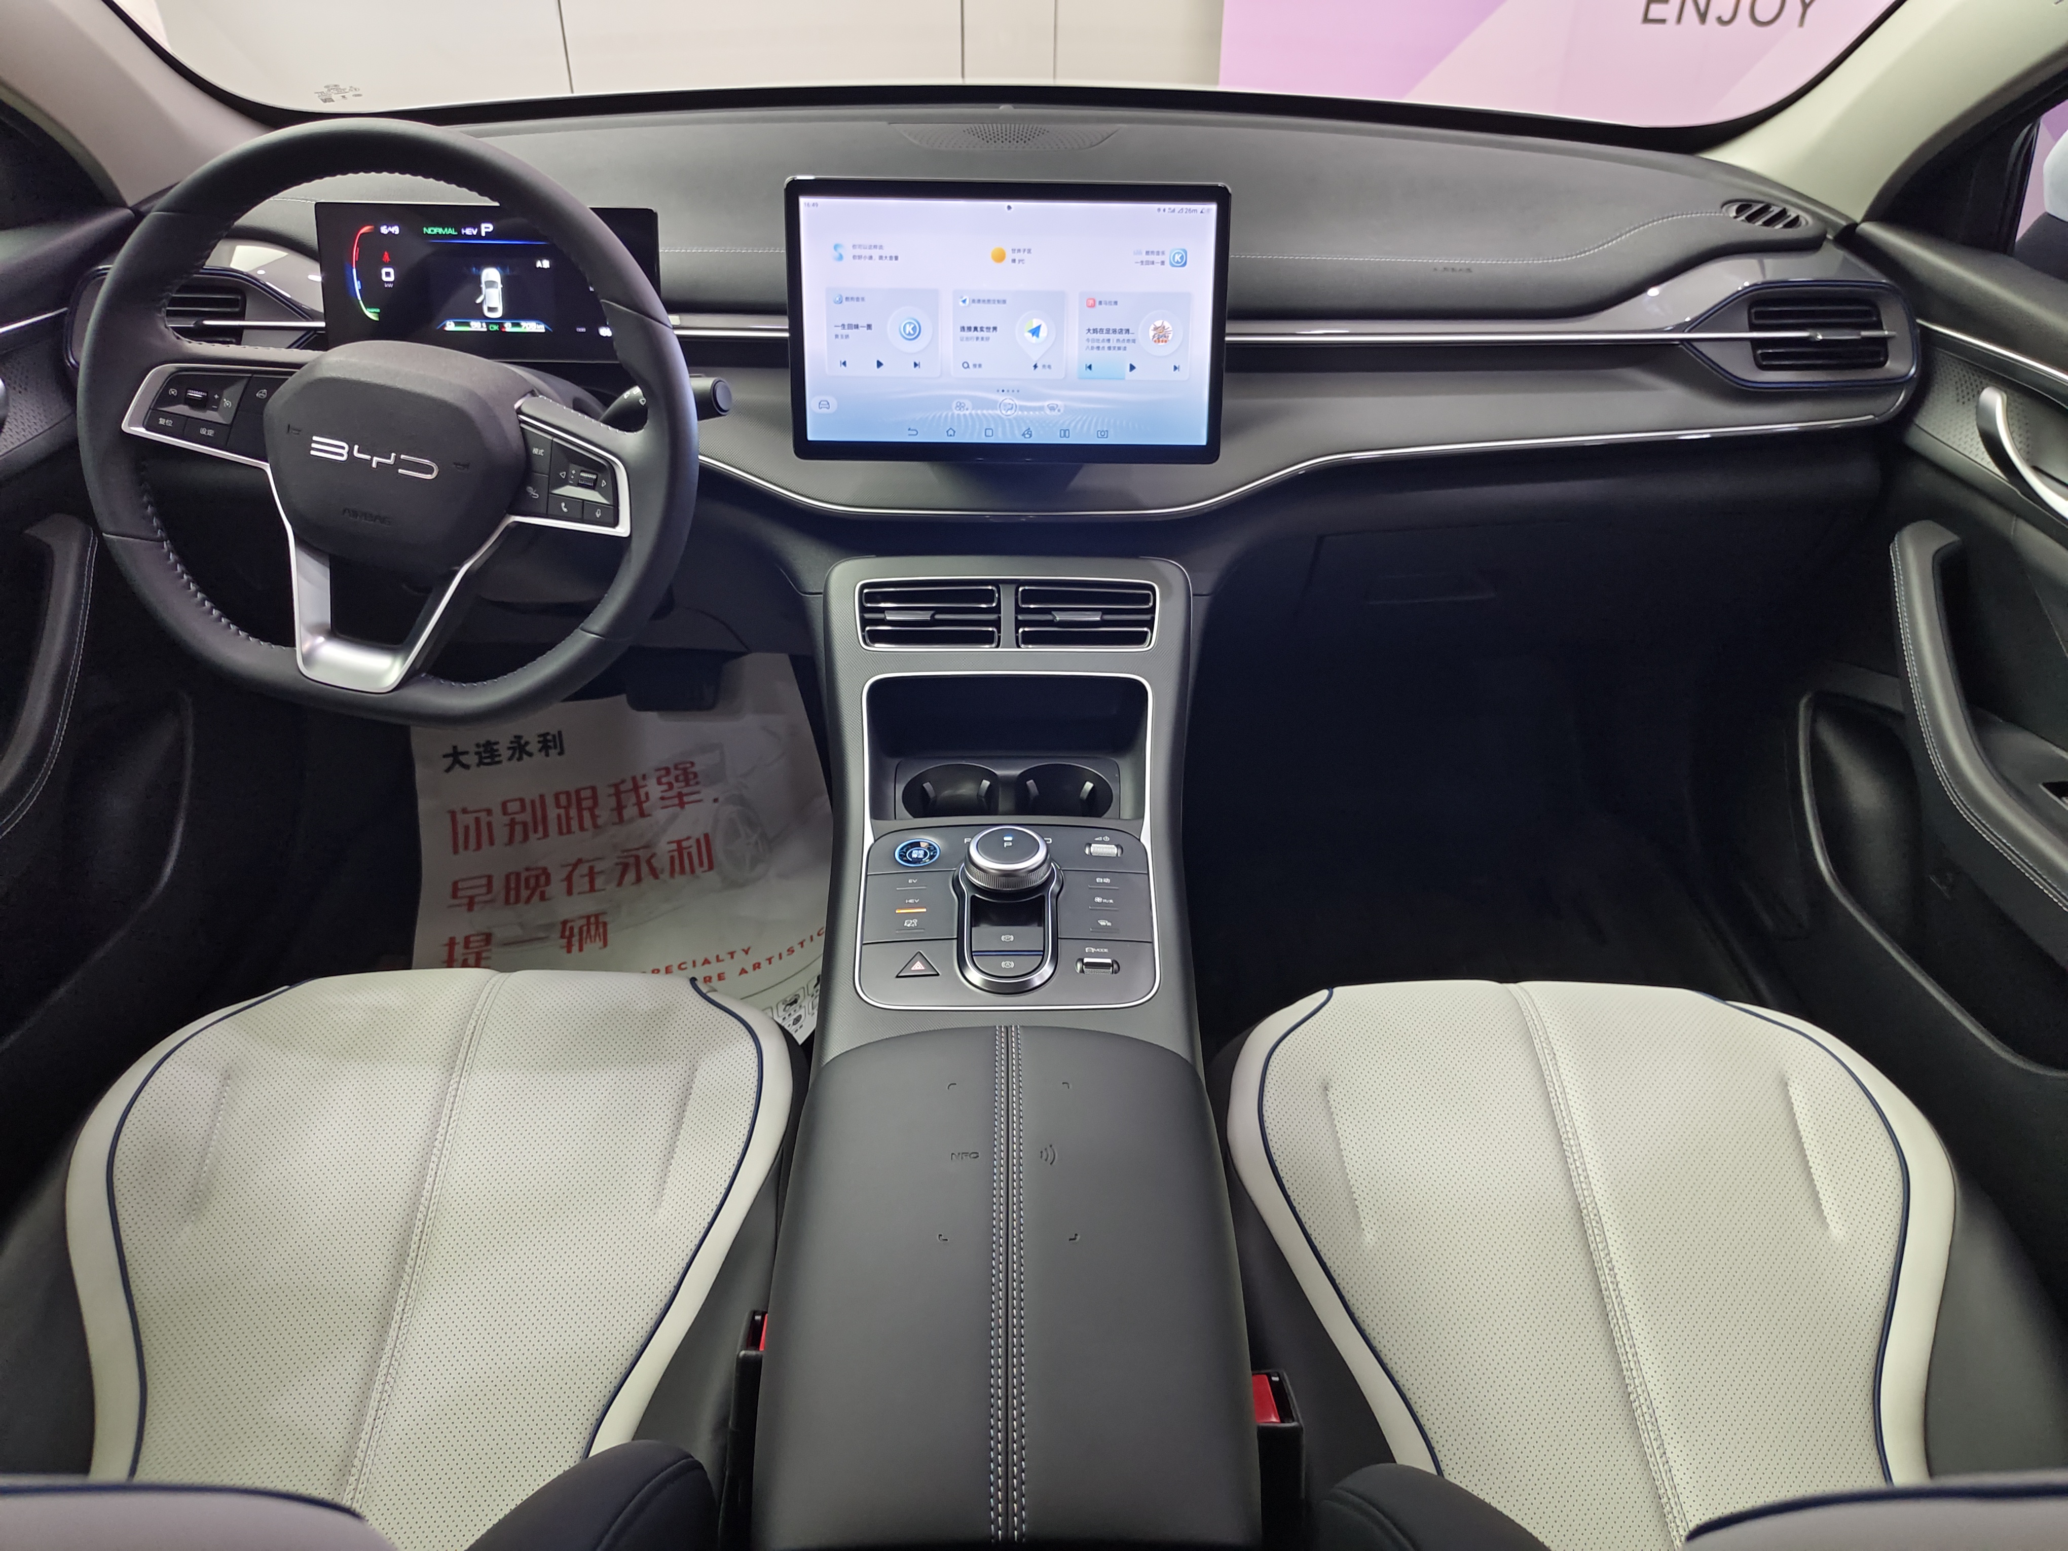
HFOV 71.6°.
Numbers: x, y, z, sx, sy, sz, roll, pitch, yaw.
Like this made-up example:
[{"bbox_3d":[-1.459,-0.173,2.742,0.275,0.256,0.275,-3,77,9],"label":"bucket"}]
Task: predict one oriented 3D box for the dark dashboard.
[{"bbox_3d":[-0.022,-0.353,1.230,1.400,0.355,0.560,-1,31,-1],"label":"dark dashboard"}]

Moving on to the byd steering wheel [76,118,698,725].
[{"bbox_3d":[-0.390,-0.216,0.897,0.370,0.355,0.100,11,4,-2],"label":"byd steering wheel"}]

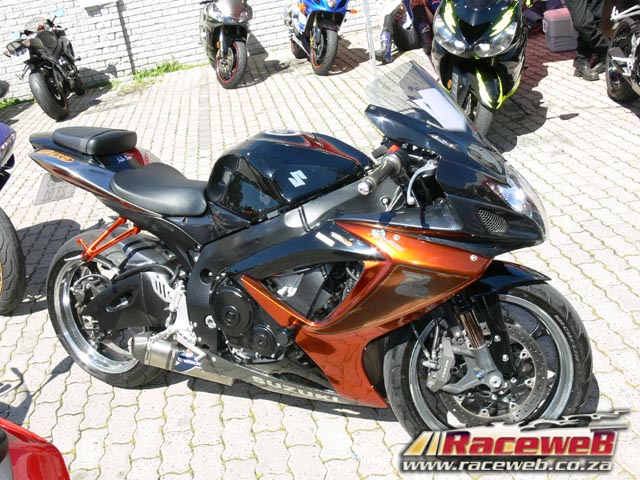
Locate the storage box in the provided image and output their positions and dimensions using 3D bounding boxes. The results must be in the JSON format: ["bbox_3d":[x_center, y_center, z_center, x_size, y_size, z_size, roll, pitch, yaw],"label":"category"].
[{"bbox_3d":[2.405,-2.077,6.386,0.350,0.350,0.300,-4,27,12],"label":"storage box"}]

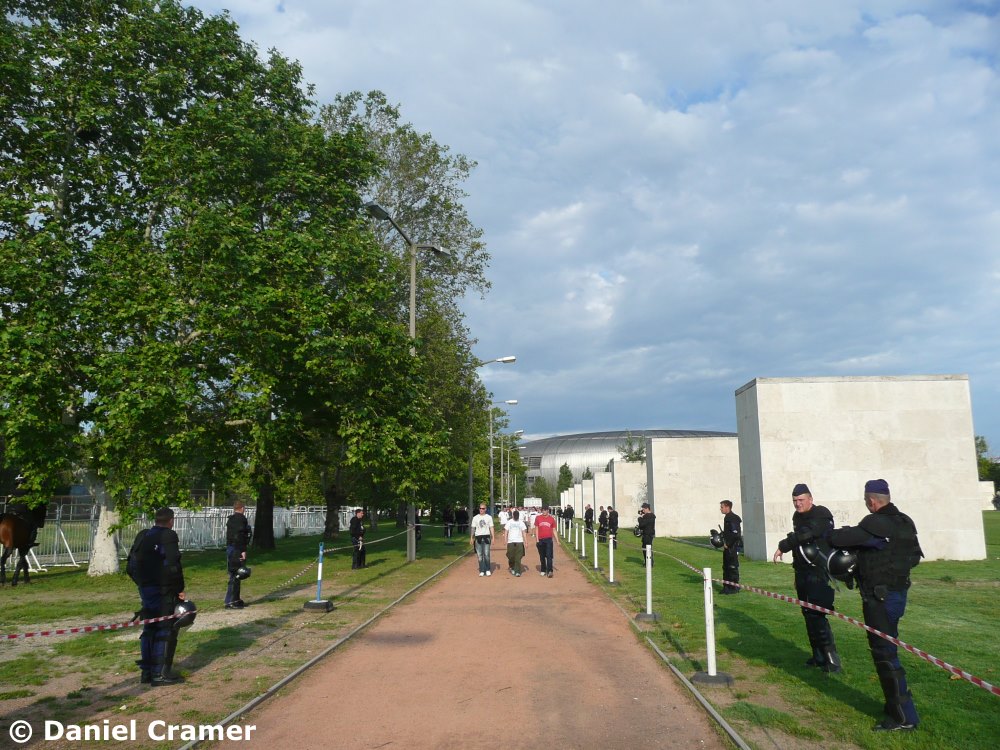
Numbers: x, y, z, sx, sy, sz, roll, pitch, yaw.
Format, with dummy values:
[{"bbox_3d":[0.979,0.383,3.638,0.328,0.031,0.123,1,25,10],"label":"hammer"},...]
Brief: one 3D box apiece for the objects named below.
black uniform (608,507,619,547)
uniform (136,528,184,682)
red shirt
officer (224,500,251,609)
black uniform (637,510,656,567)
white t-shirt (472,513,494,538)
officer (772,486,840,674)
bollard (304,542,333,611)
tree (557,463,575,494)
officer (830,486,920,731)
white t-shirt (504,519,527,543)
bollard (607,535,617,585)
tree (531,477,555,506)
[{"bbox_3d":[4.768,6.470,33.984,0.420,1.640,0.520,-1,-9,4],"label":"black uniform"},{"bbox_3d":[-3.344,2.208,7.944,0.440,1.530,0.560,9,-13,-43],"label":"uniform"},{"bbox_3d":[1.154,3.851,20.518,0.560,0.620,0.300,-1,-9,2],"label":"red shirt"},{"bbox_3d":[-4.482,3.043,13.837,0.460,1.790,0.540,8,-13,-41],"label":"officer"},{"bbox_3d":[4.281,4.771,23.637,0.480,1.620,0.540,-1,-10,6],"label":"black uniform"},{"bbox_3d":[-0.422,3.848,20.680,0.560,0.620,0.300,-1,-9,2],"label":"white t-shirt"},{"bbox_3d":[3.269,2.146,8.572,0.620,1.880,0.660,6,-11,-33],"label":"officer"},{"bbox_3d":[-2.992,3.324,13.334,0.450,1.070,0.450,0,-10,0],"label":"bollard"},{"bbox_3d":[17.869,31.281,222.366,5.200,14.200,5.200,-1,-9,2],"label":"tree"},{"bbox_3d":[2.908,1.741,6.248,0.680,1.850,0.600,-7,-12,36],"label":"officer"},{"bbox_3d":[0.393,3.971,20.527,0.560,0.640,0.300,-1,-9,2],"label":"white t-shirt"},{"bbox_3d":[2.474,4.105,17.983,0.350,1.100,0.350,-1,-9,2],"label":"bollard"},{"bbox_3d":[9.873,28.244,187.916,5.400,9.600,5.400,0,-10,0],"label":"tree"}]

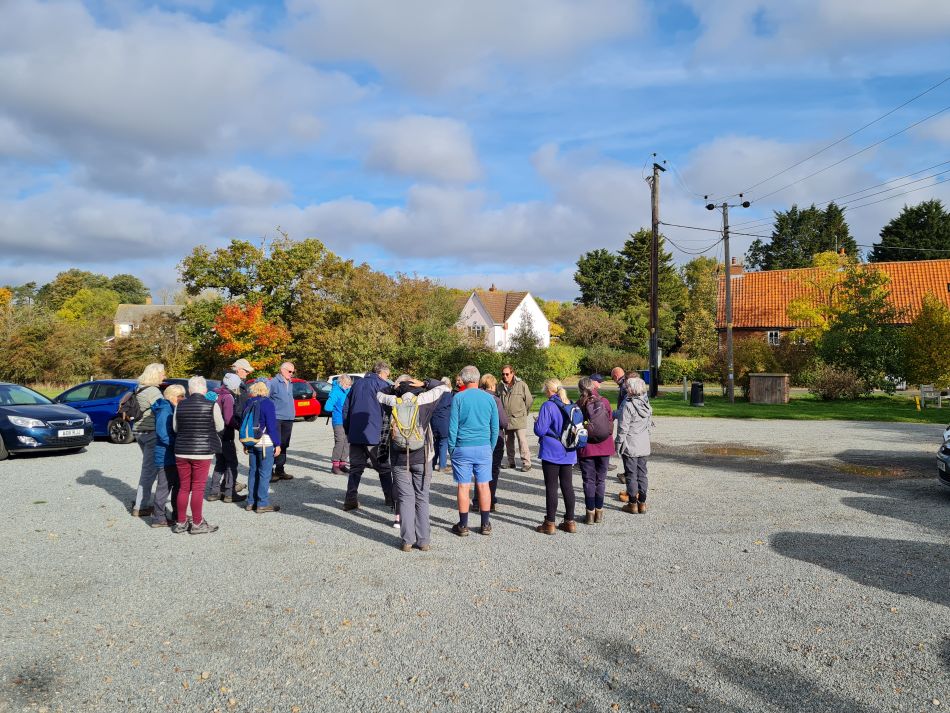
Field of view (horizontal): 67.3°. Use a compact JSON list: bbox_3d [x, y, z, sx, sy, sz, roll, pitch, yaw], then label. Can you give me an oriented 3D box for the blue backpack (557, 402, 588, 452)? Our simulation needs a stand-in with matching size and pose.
[{"bbox_3d":[1.025,0.718,7.430,0.240,0.510,0.300,-11,-8,41],"label":"blue backpack"}]

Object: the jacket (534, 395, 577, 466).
[{"bbox_3d":[0.863,0.782,7.650,0.470,0.740,0.340,1,-1,-43],"label":"jacket"}]

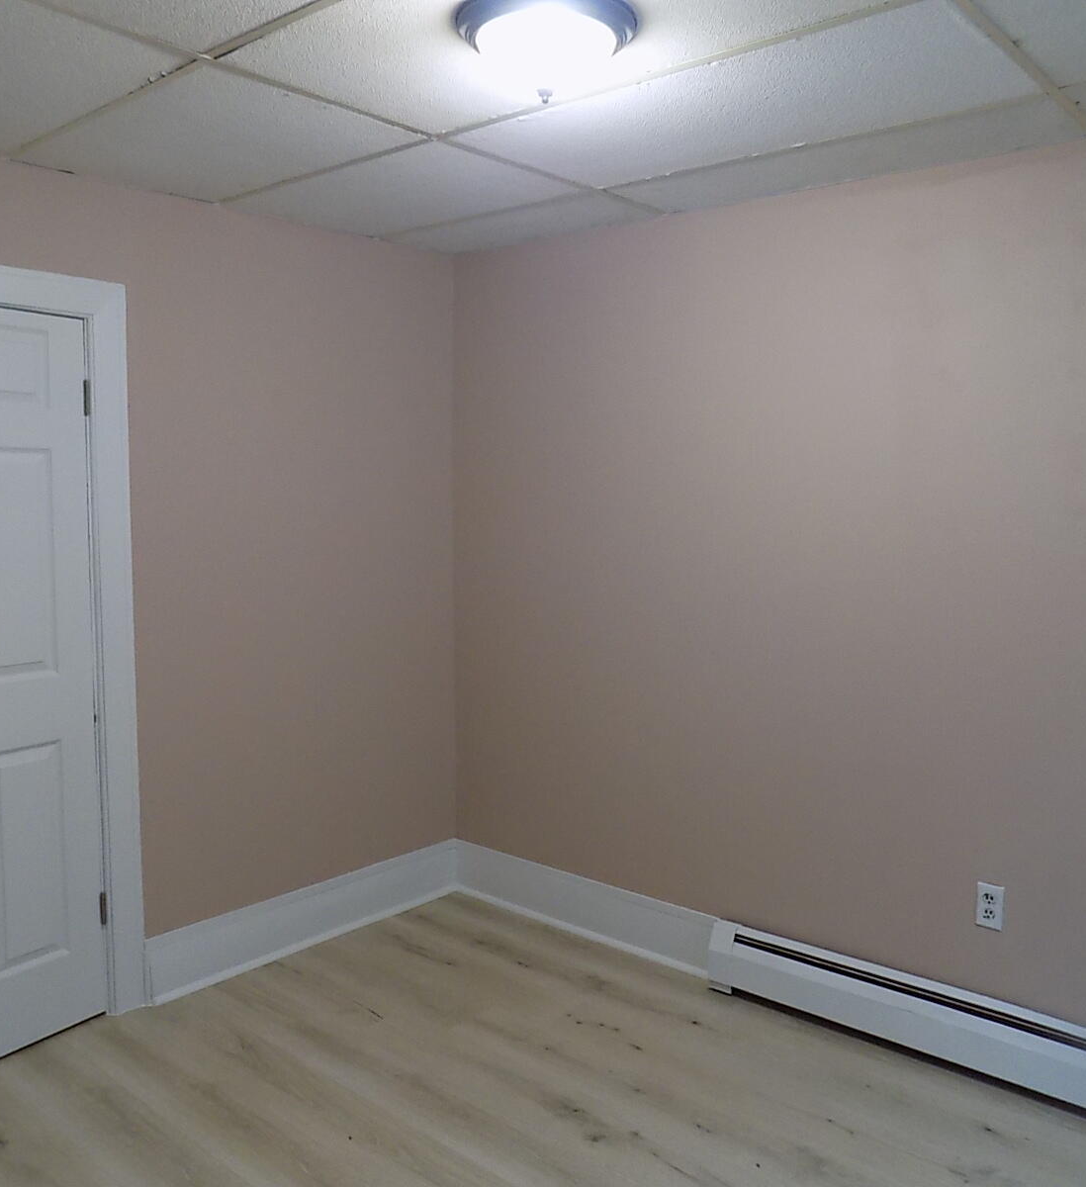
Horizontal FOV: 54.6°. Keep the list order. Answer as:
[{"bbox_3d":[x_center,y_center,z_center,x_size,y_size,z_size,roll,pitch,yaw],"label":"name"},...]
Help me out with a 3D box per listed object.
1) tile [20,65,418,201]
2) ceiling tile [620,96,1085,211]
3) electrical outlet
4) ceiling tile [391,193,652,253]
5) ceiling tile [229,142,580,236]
[{"bbox_3d":[-0.812,-1.114,2.603,0.924,0.020,0.586,6,9,41],"label":"tile"},{"bbox_3d":[0.721,-1.112,2.707,1.193,0.020,0.336,6,9,41],"label":"ceiling tile"},{"bbox_3d":[1.153,0.809,2.715,0.070,0.115,0.008,5,7,41],"label":"electrical outlet"},{"bbox_3d":[-0.092,-1.200,3.417,0.924,0.020,0.336,6,9,41],"label":"ceiling tile"},{"bbox_3d":[-0.411,-1.162,3.057,0.924,0.020,0.581,6,9,41],"label":"ceiling tile"}]

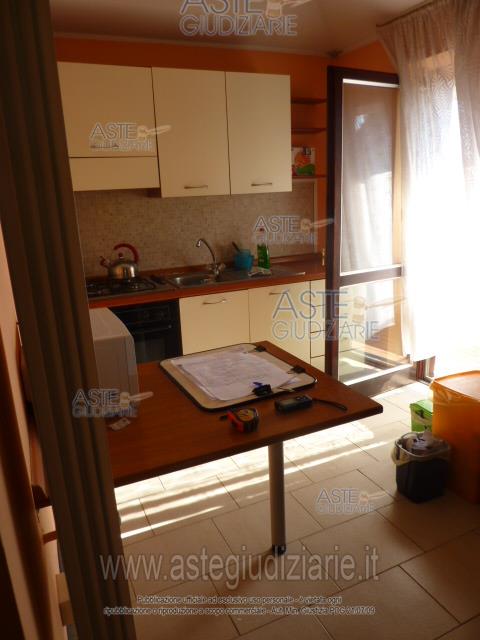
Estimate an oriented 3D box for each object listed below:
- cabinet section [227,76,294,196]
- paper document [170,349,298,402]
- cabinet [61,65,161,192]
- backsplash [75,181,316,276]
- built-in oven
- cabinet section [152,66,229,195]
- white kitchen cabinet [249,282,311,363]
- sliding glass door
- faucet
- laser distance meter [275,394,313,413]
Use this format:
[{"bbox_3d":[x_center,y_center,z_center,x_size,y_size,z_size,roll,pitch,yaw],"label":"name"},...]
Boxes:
[{"bbox_3d":[0.063,-1.218,3.120,0.456,0.716,0.350,-9,16,-22],"label":"cabinet section"},{"bbox_3d":[-0.032,0.187,1.680,0.315,0.010,0.420,-9,16,-22],"label":"paper document"},{"bbox_3d":[-0.807,-1.109,2.745,0.550,0.654,0.343,-9,17,-22],"label":"cabinet"},{"bbox_3d":[-0.268,-0.662,3.289,1.920,0.585,0.015,-9,17,-22],"label":"backsplash"},{"bbox_3d":[-0.722,0.151,2.941,0.600,0.600,0.560,-9,16,-22],"label":"built-in oven"},{"bbox_3d":[-0.348,-1.153,2.941,0.450,0.712,0.343,-9,17,-22],"label":"cabinet section"},{"bbox_3d":[0.162,0.070,3.289,0.450,0.750,0.570,-9,17,-22],"label":"white kitchen cabinet"},{"bbox_3d":[0.901,-0.468,3.011,0.845,2.040,0.058,-11,18,-29],"label":"sliding glass door"},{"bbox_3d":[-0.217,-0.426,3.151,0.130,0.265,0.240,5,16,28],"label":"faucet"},{"bbox_3d":[0.169,0.264,1.470,0.115,0.026,0.050,-8,16,-20],"label":"laser distance meter"}]

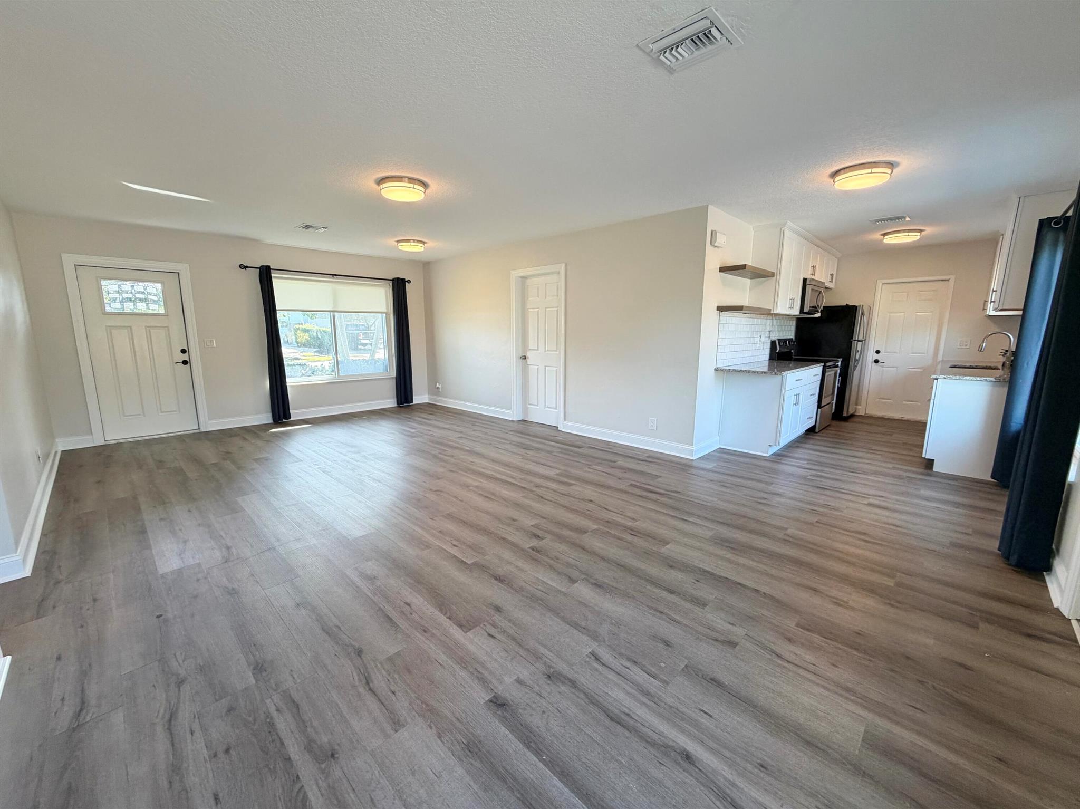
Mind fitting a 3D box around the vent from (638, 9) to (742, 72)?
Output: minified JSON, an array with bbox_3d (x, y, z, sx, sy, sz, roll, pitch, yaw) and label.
[{"bbox_3d":[0.626,-1.483,1.817,0.305,0.030,0.305,9,13,44],"label":"vent"}]

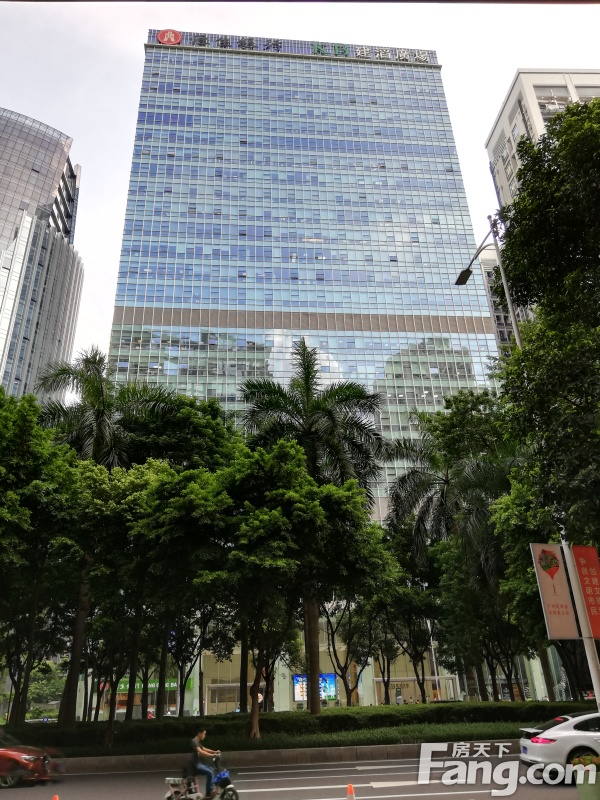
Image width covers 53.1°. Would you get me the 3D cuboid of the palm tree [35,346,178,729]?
[{"bbox_3d":[-9.119,5.201,26.417,6.900,17.500,6.700,-2,-25,0],"label":"palm tree"}]

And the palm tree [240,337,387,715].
[{"bbox_3d":[0.679,4.967,27.465,7.000,18.170,6.800,-2,-25,0],"label":"palm tree"}]

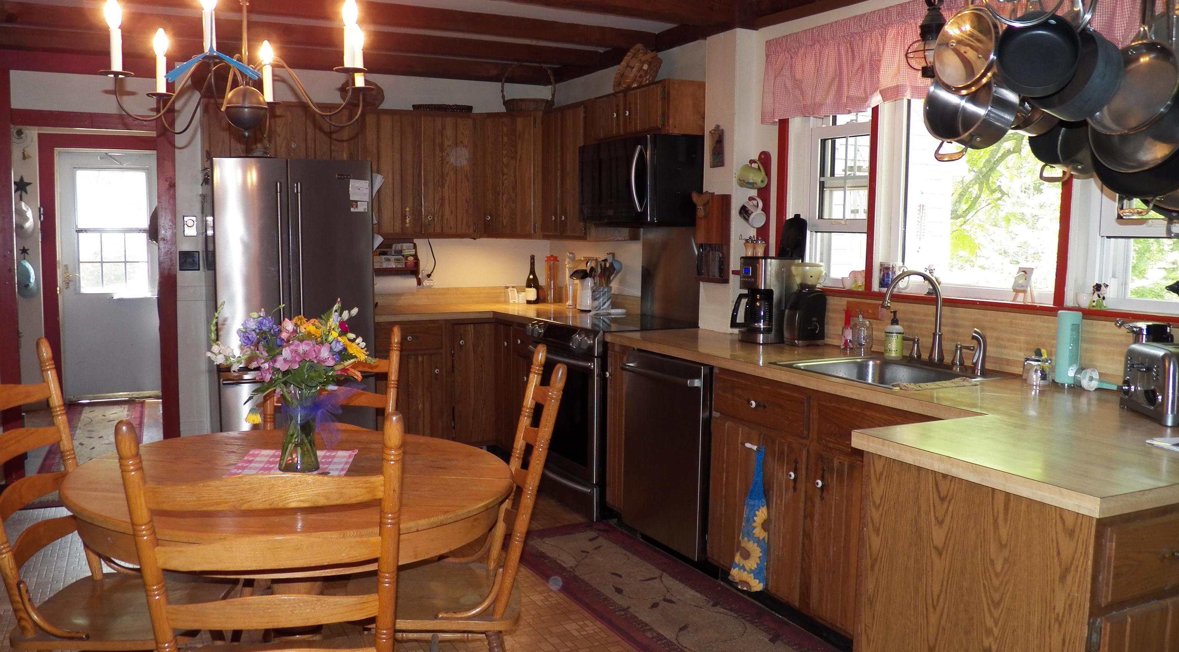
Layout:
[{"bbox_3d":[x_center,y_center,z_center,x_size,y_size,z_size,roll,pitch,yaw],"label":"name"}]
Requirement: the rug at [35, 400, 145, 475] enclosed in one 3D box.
[{"bbox_3d":[-3.157,0.750,6.122,0.570,0.012,2.800,-3,7,-25],"label":"rug"}]

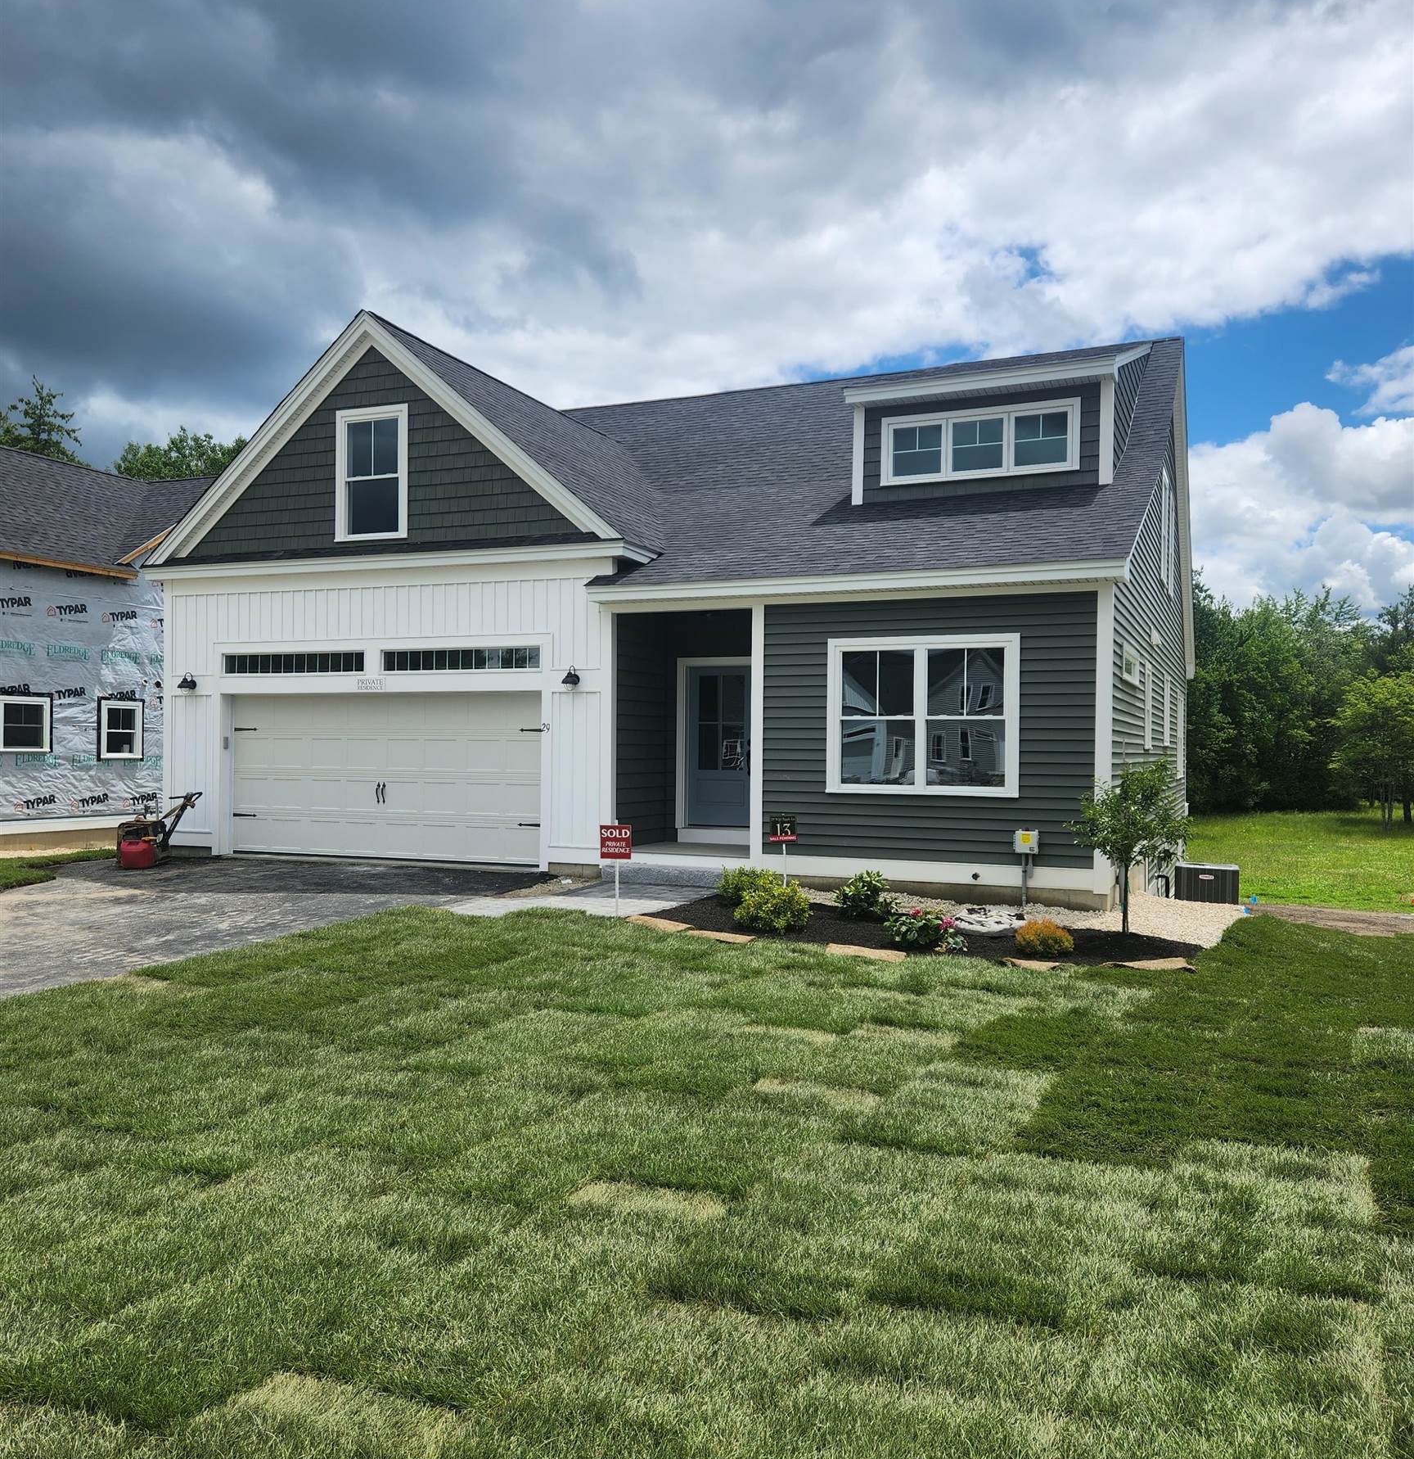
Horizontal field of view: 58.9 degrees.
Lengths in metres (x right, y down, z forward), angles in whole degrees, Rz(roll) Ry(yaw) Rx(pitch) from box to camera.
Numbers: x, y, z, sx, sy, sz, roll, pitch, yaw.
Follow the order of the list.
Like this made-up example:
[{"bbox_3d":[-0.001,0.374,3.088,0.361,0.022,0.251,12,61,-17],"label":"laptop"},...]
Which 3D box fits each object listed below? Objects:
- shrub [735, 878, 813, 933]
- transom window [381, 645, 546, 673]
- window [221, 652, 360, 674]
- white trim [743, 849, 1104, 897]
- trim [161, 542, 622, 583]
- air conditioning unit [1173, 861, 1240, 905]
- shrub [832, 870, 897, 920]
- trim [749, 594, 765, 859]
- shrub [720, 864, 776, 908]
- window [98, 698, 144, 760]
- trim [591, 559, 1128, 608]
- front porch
[{"bbox_3d":[0.561,1.431,10.562,0.650,0.430,0.600,1,-1,0],"label":"shrub"},{"bbox_3d":[-3.057,-0.858,15.549,2.370,0.289,0.080,0,-1,23],"label":"transom window"},{"bbox_3d":[-5.481,-0.867,16.600,2.405,0.288,0.080,0,-1,23],"label":"window"},{"bbox_3d":[2.165,1.477,13.087,3.714,0.217,0.050,0,-1,23],"label":"white trim"},{"bbox_3d":[-4.282,-2.102,15.862,7.365,0.190,0.200,0,-1,23],"label":"trim"},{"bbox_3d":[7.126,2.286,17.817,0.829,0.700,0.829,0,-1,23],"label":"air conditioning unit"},{"bbox_3d":[1.458,1.517,11.655,0.591,0.442,0.562,1,-1,0],"label":"shrub"},{"bbox_3d":[0.589,0.031,13.970,0.151,2.866,0.120,0,-1,23],"label":"trim"},{"bbox_3d":[0.411,1.503,12.097,0.627,0.403,0.596,1,-1,0],"label":"shrub"},{"bbox_3d":[-10.189,0.013,21.800,0.100,1.022,0.862,0,-1,26],"label":"window"},{"bbox_3d":[1.411,-1.526,13.452,5.929,0.240,0.250,0,-1,23],"label":"trim"},{"bbox_3d":[0.019,0.059,14.897,1.750,2.786,1.550,0,-1,23],"label":"front porch"}]

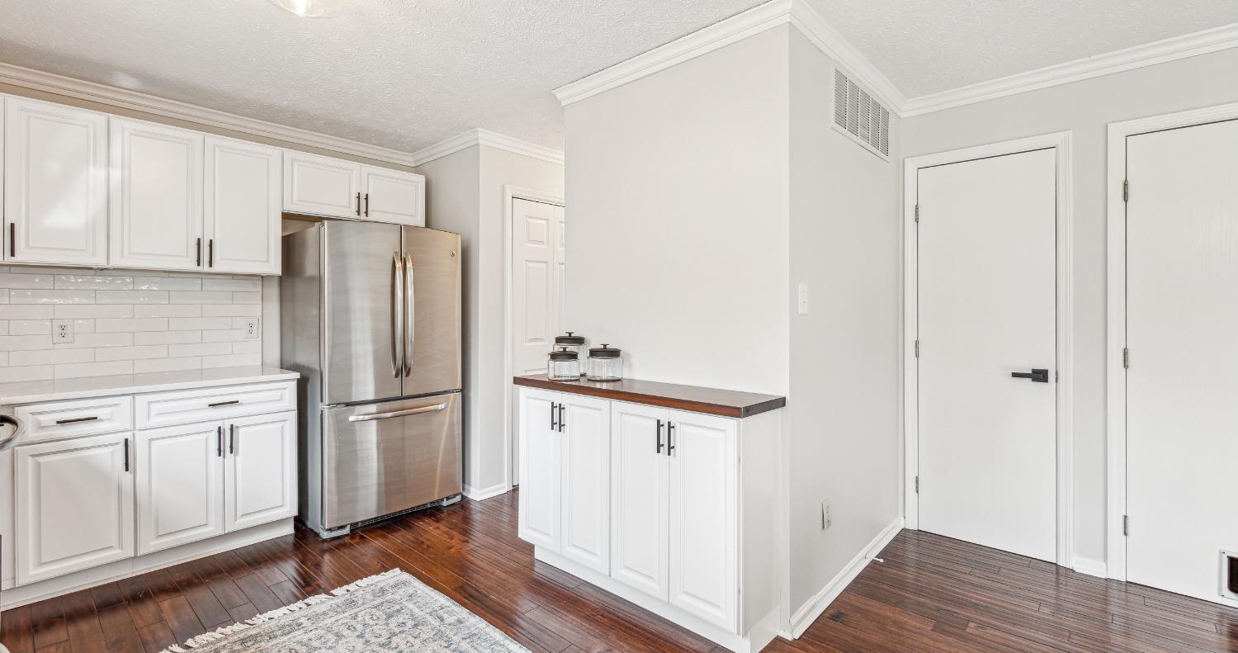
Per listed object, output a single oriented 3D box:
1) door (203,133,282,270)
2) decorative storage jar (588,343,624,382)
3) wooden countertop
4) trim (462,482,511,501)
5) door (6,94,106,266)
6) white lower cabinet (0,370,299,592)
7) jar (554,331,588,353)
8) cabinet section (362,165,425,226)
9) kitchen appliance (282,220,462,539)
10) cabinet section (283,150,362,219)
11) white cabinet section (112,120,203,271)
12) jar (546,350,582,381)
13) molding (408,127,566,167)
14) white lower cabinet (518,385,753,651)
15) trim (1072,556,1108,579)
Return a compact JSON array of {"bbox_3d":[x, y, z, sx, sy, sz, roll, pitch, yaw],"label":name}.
[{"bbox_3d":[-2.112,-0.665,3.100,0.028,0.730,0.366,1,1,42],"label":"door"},{"bbox_3d":[-0.065,0.168,2.600,0.172,0.168,0.172,0,1,0],"label":"decorative storage jar"},{"bbox_3d":[0.064,0.279,2.428,1.277,0.037,0.342,1,2,42],"label":"wooden countertop"},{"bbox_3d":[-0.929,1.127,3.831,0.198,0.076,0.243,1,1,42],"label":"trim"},{"bbox_3d":[-2.664,-0.671,2.617,0.022,0.745,0.341,1,2,42],"label":"door"},{"bbox_3d":[-2.428,0.761,2.905,0.630,0.883,1.132,1,2,42],"label":"white lower cabinet"},{"bbox_3d":[-0.250,0.140,2.800,0.166,0.221,0.166,1,2,42],"label":"jar"},{"bbox_3d":[-1.665,-0.883,3.896,0.330,0.356,0.454,1,2,42],"label":"cabinet section"},{"bbox_3d":[-1.577,0.284,3.579,0.740,1.775,0.880,1,1,42],"label":"kitchen appliance"},{"bbox_3d":[-1.973,-0.876,3.556,0.330,0.356,0.462,1,2,42],"label":"cabinet section"},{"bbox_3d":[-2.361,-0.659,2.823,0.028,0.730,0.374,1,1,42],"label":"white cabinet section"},{"bbox_3d":[-0.267,0.177,2.653,0.154,0.154,0.154,0,2,0],"label":"jar"},{"bbox_3d":[-0.947,-1.252,4.176,0.940,0.083,0.880,1,2,42],"label":"molding"},{"bbox_3d":[0.074,0.750,2.442,1.253,0.897,0.332,1,2,42],"label":"white lower cabinet"},{"bbox_3d":[2.226,1.135,2.600,0.125,0.078,0.018,1,1,42],"label":"trim"}]

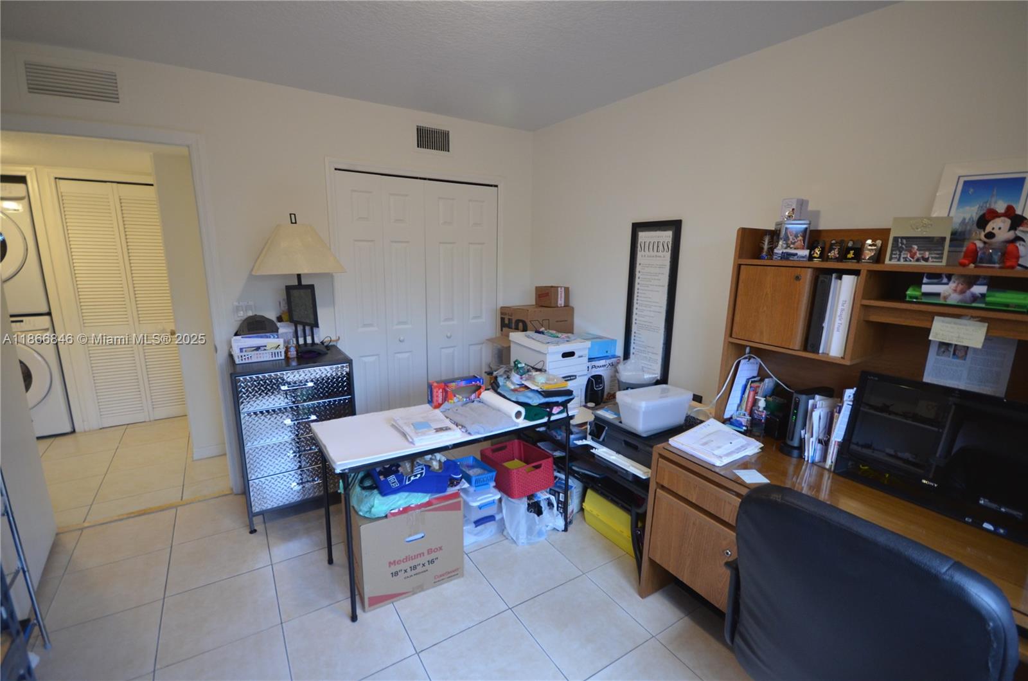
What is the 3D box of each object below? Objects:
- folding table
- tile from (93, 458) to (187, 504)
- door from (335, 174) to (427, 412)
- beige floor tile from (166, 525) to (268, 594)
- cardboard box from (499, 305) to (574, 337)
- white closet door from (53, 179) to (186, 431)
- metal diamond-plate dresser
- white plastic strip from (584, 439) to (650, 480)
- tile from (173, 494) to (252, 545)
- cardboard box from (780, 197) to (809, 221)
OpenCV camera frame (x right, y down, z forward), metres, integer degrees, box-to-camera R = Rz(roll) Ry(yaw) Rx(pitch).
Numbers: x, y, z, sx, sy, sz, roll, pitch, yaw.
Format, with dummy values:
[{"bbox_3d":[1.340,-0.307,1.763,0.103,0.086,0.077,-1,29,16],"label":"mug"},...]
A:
[{"bbox_3d":[-0.326,0.740,2.237,1.215,0.725,0.490,-6,14,-32],"label":"folding table"},{"bbox_3d":[-2.488,0.937,2.875,0.435,0.012,0.435,-6,13,-34],"label":"tile"},{"bbox_3d":[-0.930,-0.122,3.125,0.610,2.010,0.035,-6,14,-32],"label":"door"},{"bbox_3d":[-1.496,1.097,2.180,0.422,0.010,0.400,-7,14,-34],"label":"beige floor tile"},{"bbox_3d":[0.168,-0.084,3.156,0.420,0.320,0.330,-8,15,-36],"label":"cardboard box"},{"bbox_3d":[-3.221,-0.265,3.594,0.620,2.000,0.035,-6,14,-32],"label":"white closet door"},{"bbox_3d":[-1.320,0.546,2.601,0.600,0.910,0.430,-7,15,-33],"label":"metal diamond-plate dresser"},{"bbox_3d":[0.505,0.582,2.152,0.075,0.035,0.440,-6,14,-32],"label":"white plastic strip"},{"bbox_3d":[-1.726,1.027,2.506,0.415,0.010,0.400,-7,15,-32],"label":"tile"},{"bbox_3d":[1.105,-0.508,1.683,0.080,0.090,0.057,-6,13,-32],"label":"cardboard box"}]

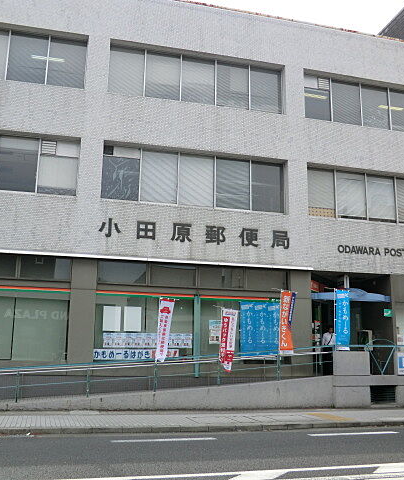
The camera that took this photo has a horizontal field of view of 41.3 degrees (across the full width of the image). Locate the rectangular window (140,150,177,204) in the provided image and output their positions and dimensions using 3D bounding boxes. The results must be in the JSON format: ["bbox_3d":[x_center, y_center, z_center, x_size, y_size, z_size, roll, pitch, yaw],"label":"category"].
[{"bbox_3d":[-1.404,-2.116,17.970,1.291,1.800,0.100,4,-12,-14],"label":"rectangular window"}]

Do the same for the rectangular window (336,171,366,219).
[{"bbox_3d":[5.193,-1.554,18.613,1.201,1.718,0.100,4,-9,-15],"label":"rectangular window"}]

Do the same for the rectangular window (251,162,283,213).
[{"bbox_3d":[2.333,-1.862,19.033,1.269,1.803,0.100,4,-11,-15],"label":"rectangular window"}]

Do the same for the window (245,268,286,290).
[{"bbox_3d":[2.295,1.411,18.982,1.578,0.699,0.100,4,-13,-14],"label":"window"}]

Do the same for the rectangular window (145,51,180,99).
[{"bbox_3d":[-1.347,-5.731,18.756,1.284,1.770,0.100,4,-11,-15],"label":"rectangular window"}]

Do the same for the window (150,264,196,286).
[{"bbox_3d":[-0.918,1.172,17.449,1.570,0.681,0.100,4,-12,-14],"label":"window"}]

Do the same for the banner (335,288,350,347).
[{"bbox_3d":[4.266,2.424,16.175,0.451,1.791,0.030,4,-12,-14],"label":"banner"}]

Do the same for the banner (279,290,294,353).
[{"bbox_3d":[2.555,2.452,16.057,0.455,1.852,0.080,4,-13,-14],"label":"banner"}]

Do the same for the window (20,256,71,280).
[{"bbox_3d":[-4.766,0.880,16.395,1.520,0.734,0.100,4,-11,-15],"label":"window"}]

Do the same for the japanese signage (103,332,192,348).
[{"bbox_3d":[-1.667,3.168,16.850,2.810,0.441,0.020,4,-12,-14],"label":"japanese signage"}]

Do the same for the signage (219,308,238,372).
[{"bbox_3d":[0.786,2.878,15.436,0.548,1.798,0.200,4,-9,-15],"label":"signage"}]

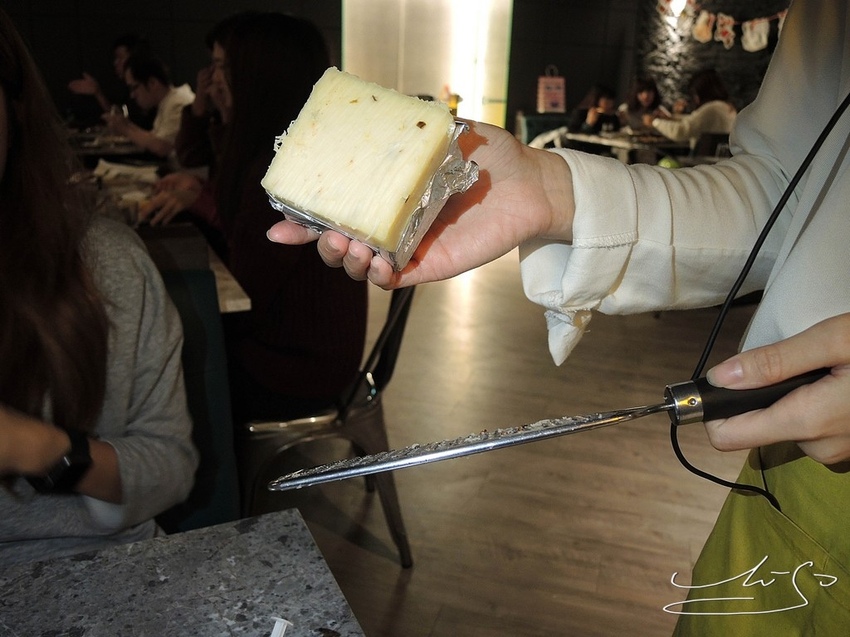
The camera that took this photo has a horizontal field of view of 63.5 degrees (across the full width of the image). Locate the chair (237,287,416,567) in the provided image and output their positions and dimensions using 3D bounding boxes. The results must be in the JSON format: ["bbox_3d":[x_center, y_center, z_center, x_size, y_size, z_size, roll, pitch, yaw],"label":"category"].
[{"bbox_3d":[-0.282,0.183,1.696,0.500,0.840,0.440,-5,19,-19],"label":"chair"}]

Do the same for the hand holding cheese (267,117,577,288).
[{"bbox_3d":[-0.002,-0.070,0.405,0.170,0.095,0.085,1,18,-3],"label":"hand holding cheese"}]

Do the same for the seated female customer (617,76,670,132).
[{"bbox_3d":[1.964,-1.603,6.380,0.460,1.180,0.620,2,18,0],"label":"seated female customer"}]

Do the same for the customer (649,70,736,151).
[{"bbox_3d":[2.228,-1.431,5.790,0.680,1.240,0.480,11,20,27],"label":"customer"}]

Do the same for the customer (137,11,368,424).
[{"bbox_3d":[-0.375,-0.019,1.615,0.660,1.270,0.460,-5,19,-19],"label":"customer"}]

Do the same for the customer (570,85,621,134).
[{"bbox_3d":[1.588,-1.601,6.527,0.460,1.160,0.620,-5,19,-19],"label":"customer"}]

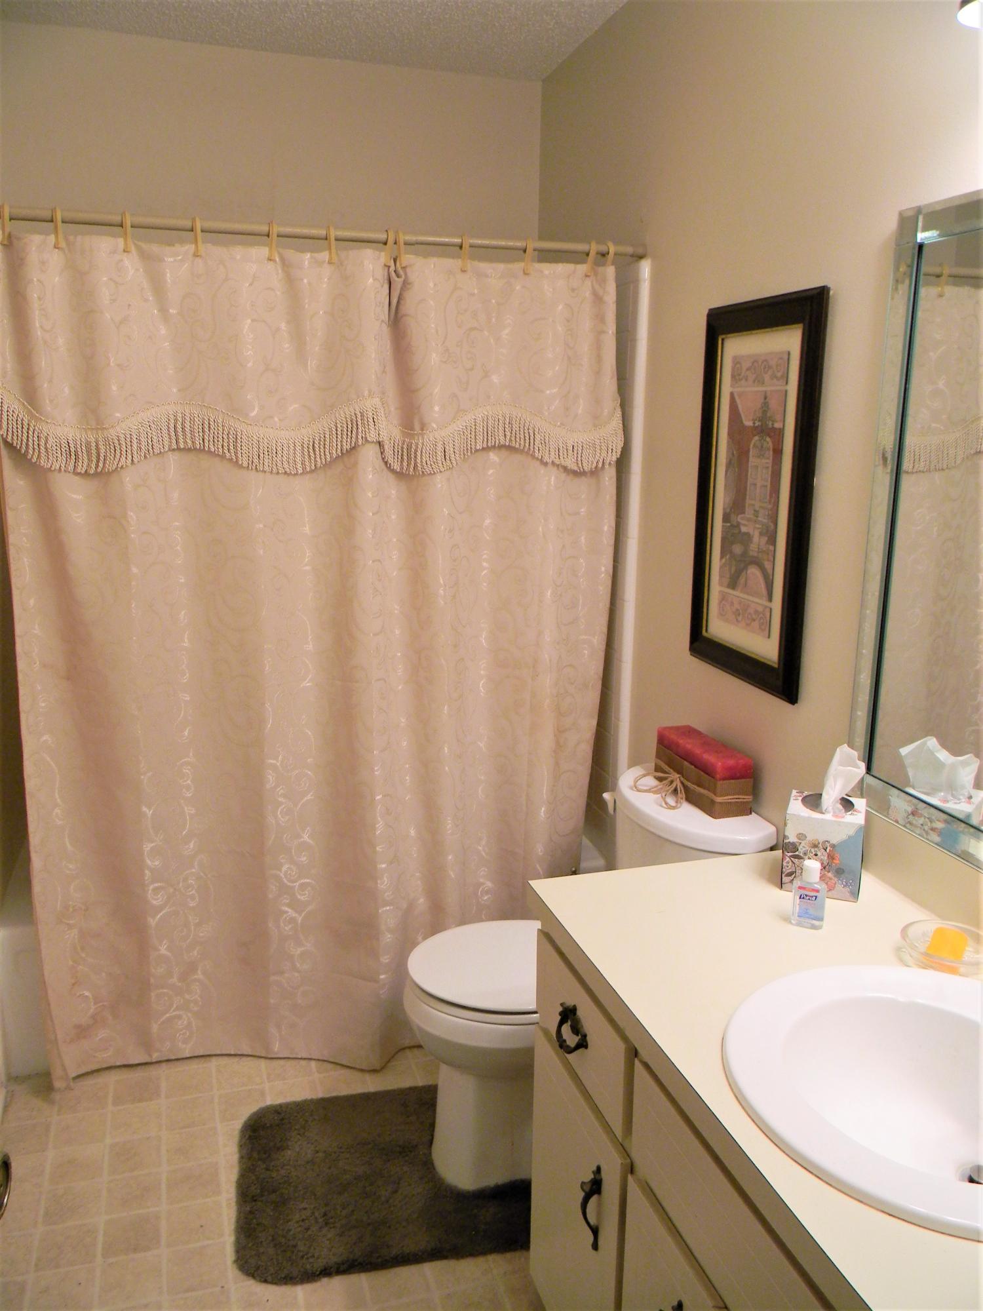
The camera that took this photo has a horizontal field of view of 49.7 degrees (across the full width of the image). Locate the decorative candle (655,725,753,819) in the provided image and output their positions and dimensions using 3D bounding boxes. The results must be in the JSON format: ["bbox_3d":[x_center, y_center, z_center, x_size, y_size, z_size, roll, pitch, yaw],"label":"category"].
[{"bbox_3d":[0.425,0.233,2.136,0.078,0.106,0.275,-3,12,-16],"label":"decorative candle"}]

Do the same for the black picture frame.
[{"bbox_3d":[0.494,-0.307,2.026,0.025,0.713,0.410,-3,12,-16],"label":"black picture frame"}]

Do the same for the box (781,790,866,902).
[{"bbox_3d":[0.521,0.295,1.659,0.113,0.124,0.115,5,13,20],"label":"box"}]

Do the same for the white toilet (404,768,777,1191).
[{"bbox_3d":[0.158,0.672,2.132,0.658,0.764,0.465,-3,12,-16],"label":"white toilet"}]

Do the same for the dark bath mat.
[{"bbox_3d":[-0.212,1.041,2.150,0.596,0.024,0.505,-2,12,-12],"label":"dark bath mat"}]

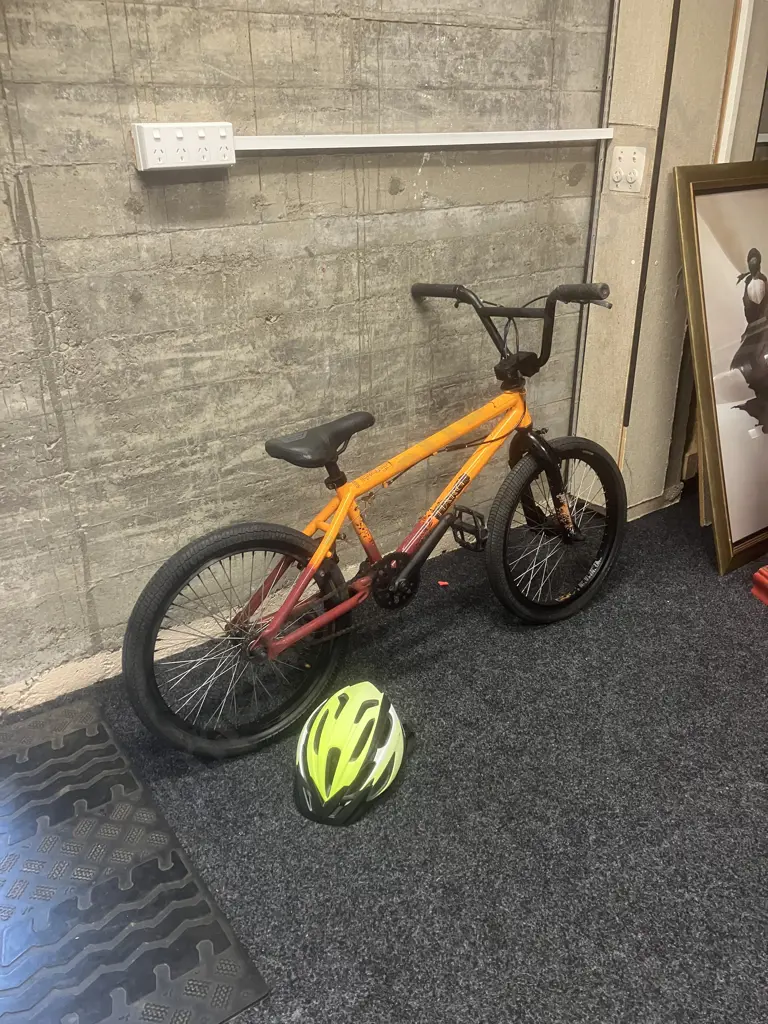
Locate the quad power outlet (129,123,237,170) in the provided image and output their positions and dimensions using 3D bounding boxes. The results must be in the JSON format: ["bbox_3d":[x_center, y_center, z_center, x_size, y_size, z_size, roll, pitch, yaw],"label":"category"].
[{"bbox_3d":[-0.400,-0.740,1.677,0.203,0.081,0.038,-18,30,-32],"label":"quad power outlet"}]

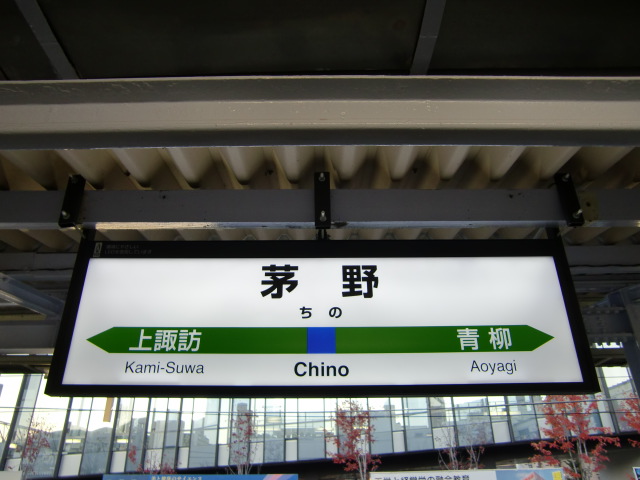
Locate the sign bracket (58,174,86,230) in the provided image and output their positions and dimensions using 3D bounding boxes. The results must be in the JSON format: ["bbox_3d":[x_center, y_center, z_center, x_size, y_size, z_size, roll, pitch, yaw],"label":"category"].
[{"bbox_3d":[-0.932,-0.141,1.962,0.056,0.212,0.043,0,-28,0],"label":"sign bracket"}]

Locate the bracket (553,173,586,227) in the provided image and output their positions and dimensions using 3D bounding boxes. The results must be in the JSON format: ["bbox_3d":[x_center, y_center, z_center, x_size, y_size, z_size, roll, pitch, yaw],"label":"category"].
[{"bbox_3d":[0.949,-0.148,1.985,0.056,0.220,0.043,0,-28,0],"label":"bracket"}]

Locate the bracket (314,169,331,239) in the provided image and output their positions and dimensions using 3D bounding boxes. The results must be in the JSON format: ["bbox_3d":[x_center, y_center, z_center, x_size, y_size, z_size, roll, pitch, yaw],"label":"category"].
[{"bbox_3d":[0.011,-0.130,1.981,0.058,0.263,0.070,0,-28,0],"label":"bracket"}]

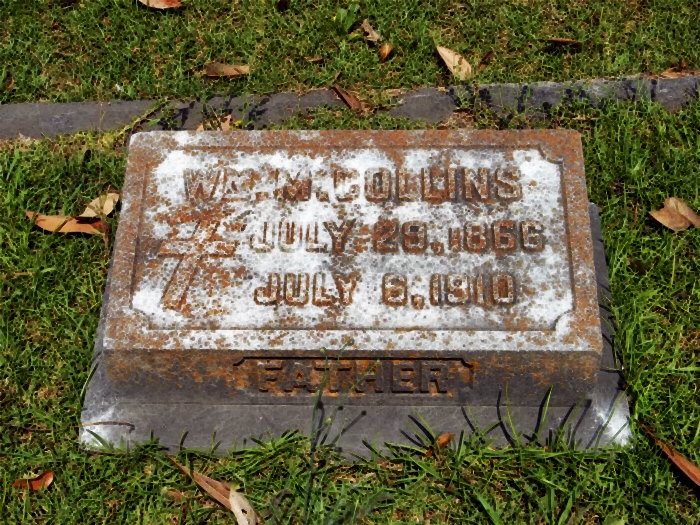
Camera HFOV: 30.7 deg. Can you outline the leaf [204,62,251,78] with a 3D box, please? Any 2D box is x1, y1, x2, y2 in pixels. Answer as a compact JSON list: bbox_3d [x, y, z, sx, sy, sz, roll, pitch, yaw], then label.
[{"bbox_3d":[-0.206,-0.323,2.139,0.076,0.014,0.032,1,48,3],"label":"leaf"}]

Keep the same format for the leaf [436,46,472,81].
[{"bbox_3d":[0.178,-0.337,2.142,0.031,0.016,0.096,-17,50,-13],"label":"leaf"}]

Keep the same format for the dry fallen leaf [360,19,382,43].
[{"bbox_3d":[0.032,-0.400,2.202,0.023,0.014,0.064,-21,51,-16],"label":"dry fallen leaf"}]

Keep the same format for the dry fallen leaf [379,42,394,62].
[{"bbox_3d":[0.060,-0.357,2.163,0.019,0.016,0.045,19,51,17],"label":"dry fallen leaf"}]

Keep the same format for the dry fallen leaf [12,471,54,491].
[{"bbox_3d":[-0.399,0.279,1.607,0.051,0.018,0.023,-17,50,-13],"label":"dry fallen leaf"}]

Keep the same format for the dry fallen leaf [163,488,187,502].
[{"bbox_3d":[-0.220,0.291,1.591,0.029,0.012,0.014,15,50,15],"label":"dry fallen leaf"}]

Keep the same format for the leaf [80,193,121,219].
[{"bbox_3d":[-0.376,-0.086,1.932,0.033,0.018,0.061,17,51,16],"label":"leaf"}]

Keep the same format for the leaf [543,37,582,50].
[{"bbox_3d":[0.363,-0.377,2.172,0.066,0.018,0.021,11,49,11],"label":"leaf"}]

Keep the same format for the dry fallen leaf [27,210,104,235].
[{"bbox_3d":[-0.427,-0.057,1.907,0.128,0.016,0.029,7,49,8],"label":"dry fallen leaf"}]

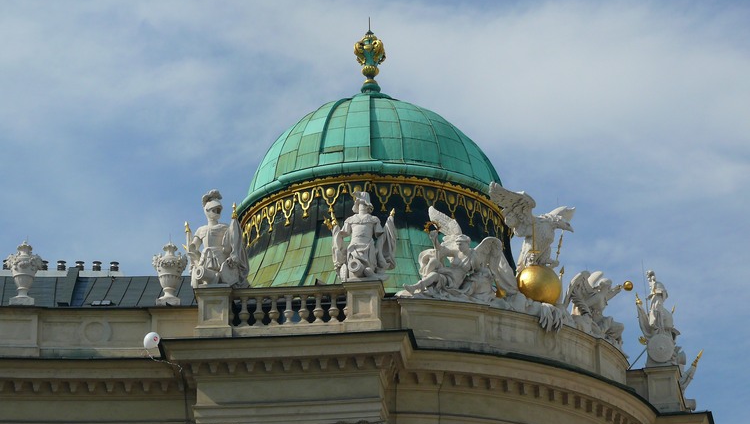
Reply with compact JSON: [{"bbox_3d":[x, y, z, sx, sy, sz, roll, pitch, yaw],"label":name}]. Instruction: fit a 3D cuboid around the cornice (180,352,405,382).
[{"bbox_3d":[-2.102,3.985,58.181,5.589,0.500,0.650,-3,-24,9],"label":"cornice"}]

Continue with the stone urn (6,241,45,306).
[{"bbox_3d":[-9.490,1.699,62.286,1.030,1.900,1.030,-1,-23,3],"label":"stone urn"}]

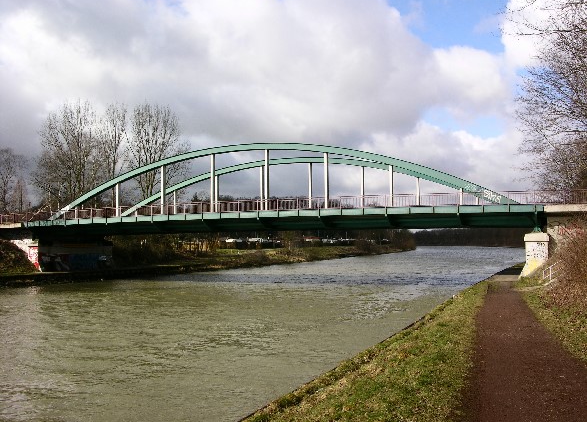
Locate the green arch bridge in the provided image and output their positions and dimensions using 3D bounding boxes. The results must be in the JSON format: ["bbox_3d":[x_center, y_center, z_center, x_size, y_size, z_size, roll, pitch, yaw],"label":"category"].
[{"bbox_3d":[-3.040,-1.620,62.320,56.400,8.420,14.100,-2,-4,25],"label":"green arch bridge"}]

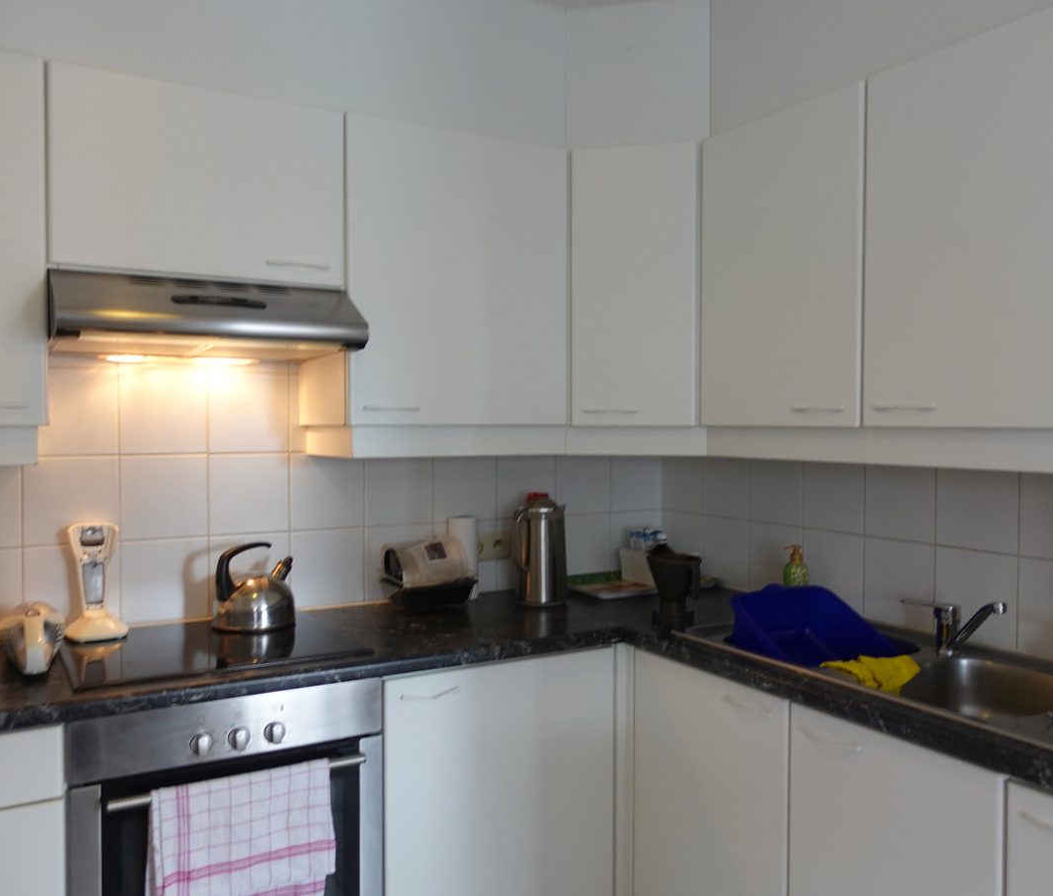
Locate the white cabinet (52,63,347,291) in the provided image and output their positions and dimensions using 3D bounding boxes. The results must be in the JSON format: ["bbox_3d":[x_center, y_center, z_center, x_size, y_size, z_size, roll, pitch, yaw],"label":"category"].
[{"bbox_3d":[-0.752,-0.563,2.029,0.598,0.394,0.325,-1,2,-30],"label":"white cabinet"}]

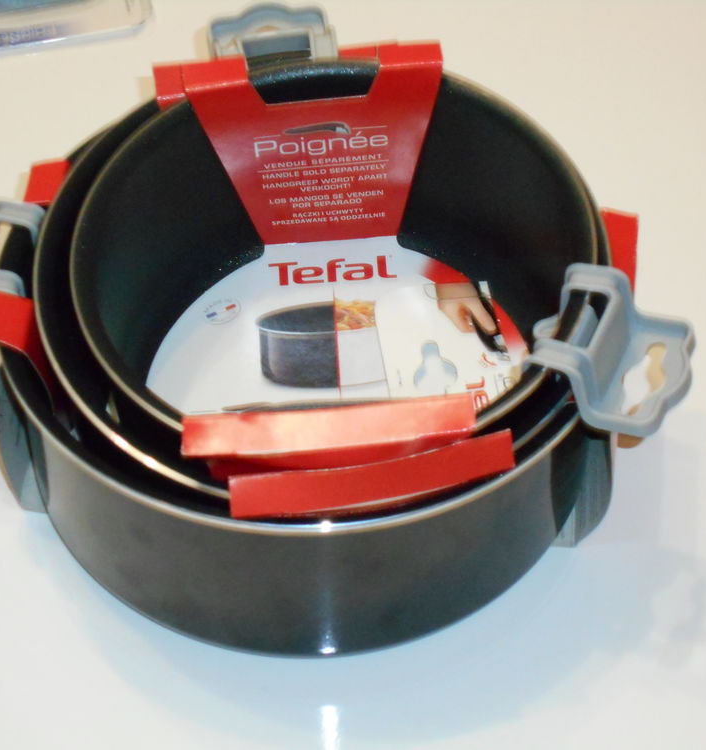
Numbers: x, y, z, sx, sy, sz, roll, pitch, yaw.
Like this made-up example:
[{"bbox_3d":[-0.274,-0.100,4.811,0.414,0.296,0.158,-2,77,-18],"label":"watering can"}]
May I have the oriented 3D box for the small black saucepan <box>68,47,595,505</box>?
[{"bbox_3d":[-0.005,-0.016,0.709,0.163,0.077,0.163,-1,52,2],"label":"small black saucepan"}]

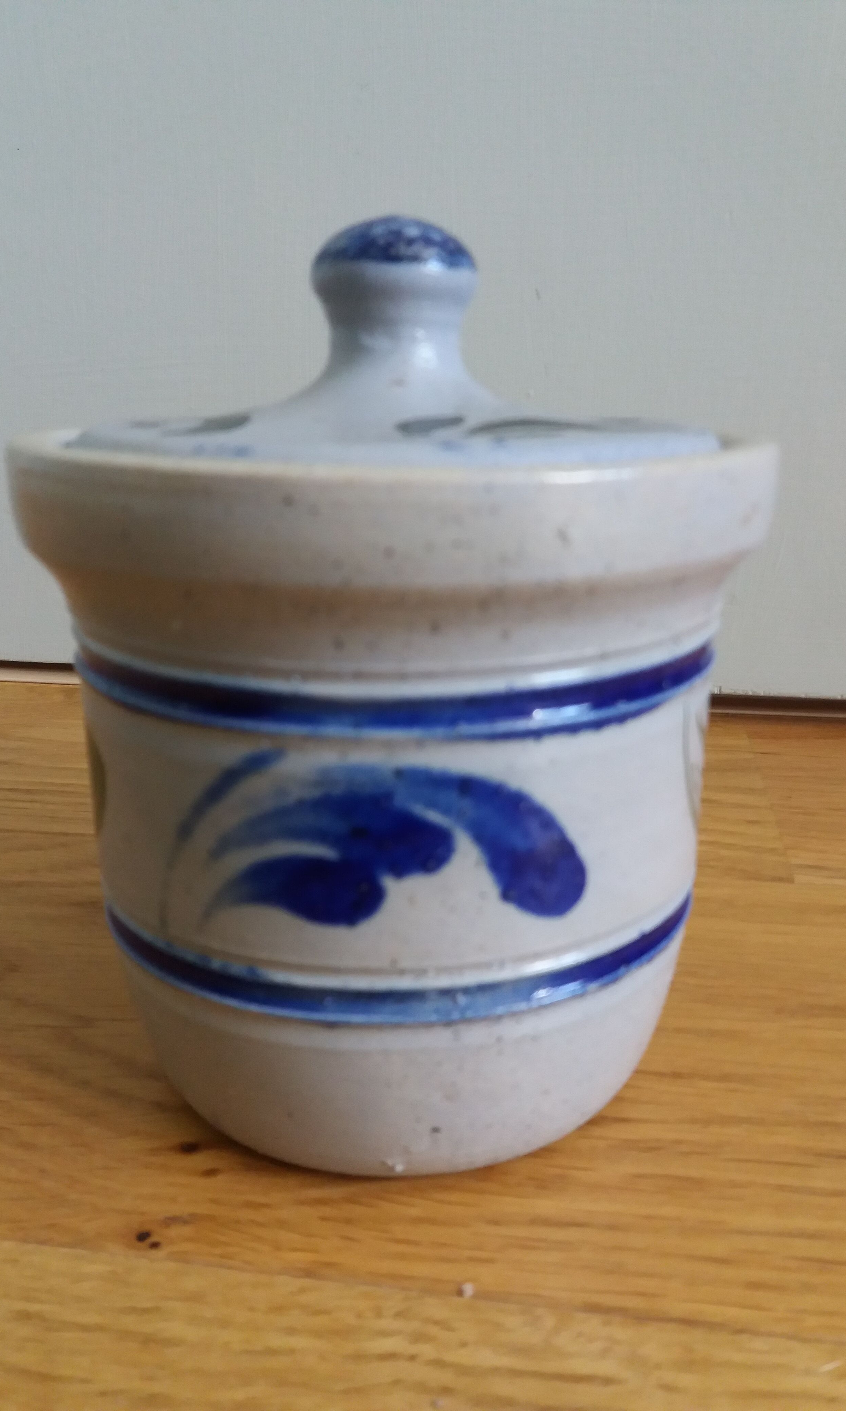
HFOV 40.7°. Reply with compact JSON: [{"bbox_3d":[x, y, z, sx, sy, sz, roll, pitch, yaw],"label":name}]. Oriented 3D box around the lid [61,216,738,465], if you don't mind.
[{"bbox_3d":[-0.004,-0.052,0.171,0.096,0.040,0.096,0,17,0],"label":"lid"}]

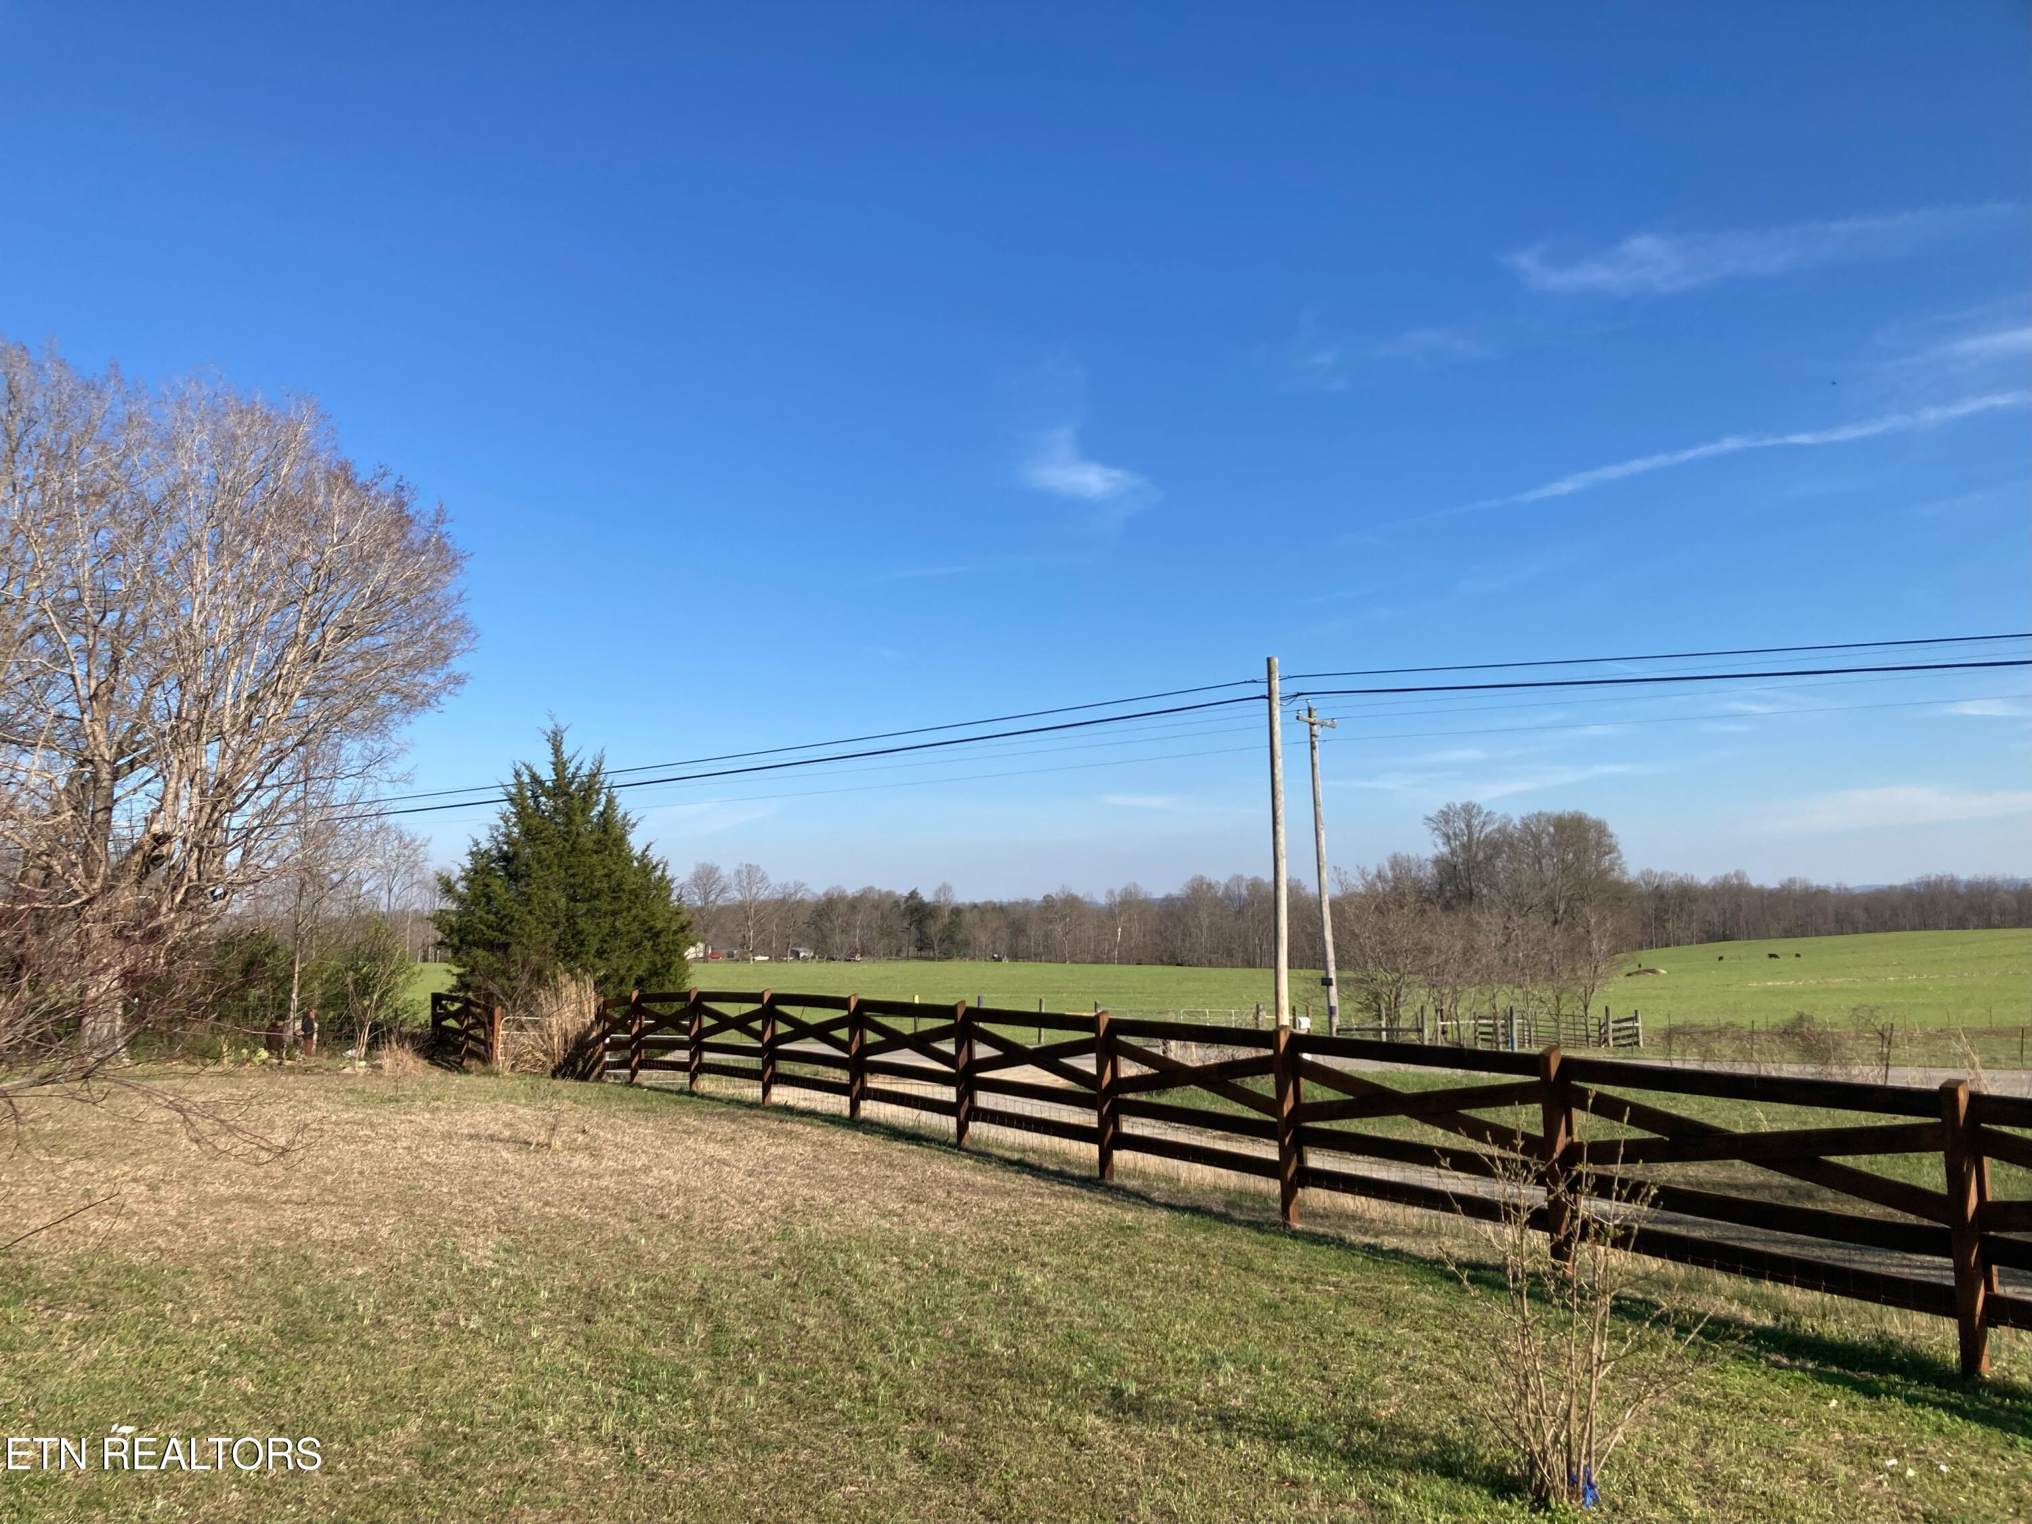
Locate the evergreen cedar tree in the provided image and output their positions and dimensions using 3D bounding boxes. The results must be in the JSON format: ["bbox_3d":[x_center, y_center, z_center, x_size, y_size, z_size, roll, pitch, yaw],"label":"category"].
[{"bbox_3d":[-9.630,2.970,35.000,5.400,7.400,5.300,-1,-5,0],"label":"evergreen cedar tree"}]

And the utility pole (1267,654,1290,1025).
[{"bbox_3d":[4.960,1.940,31.000,0.240,7.950,0.240,-1,-5,0],"label":"utility pole"}]

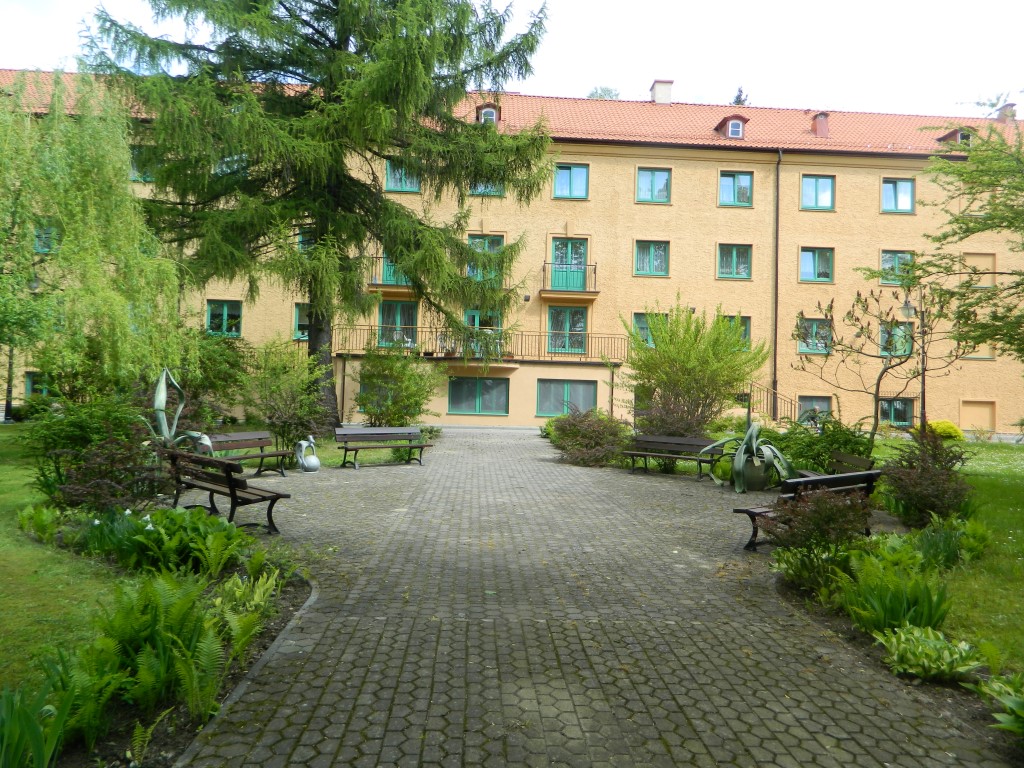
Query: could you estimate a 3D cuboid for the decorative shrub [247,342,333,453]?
[{"bbox_3d":[-4.553,0.382,15.263,1.772,2.555,1.600,2,-1,-17],"label":"decorative shrub"}]

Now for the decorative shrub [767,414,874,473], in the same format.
[{"bbox_3d":[6.104,1.283,14.605,1.850,1.281,1.650,1,-1,23],"label":"decorative shrub"}]

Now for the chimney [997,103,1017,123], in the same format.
[{"bbox_3d":[26.719,-14.628,39.917,0.820,1.050,0.760,2,-1,-3],"label":"chimney"}]

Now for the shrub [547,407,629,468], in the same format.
[{"bbox_3d":[1.769,1.177,16.707,1.852,1.292,1.750,2,-1,6],"label":"shrub"}]

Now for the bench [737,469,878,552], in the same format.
[{"bbox_3d":[3.198,1.334,7.827,2.015,0.775,0.642,2,-1,-40],"label":"bench"}]

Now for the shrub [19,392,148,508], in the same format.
[{"bbox_3d":[-5.844,0.866,10.108,1.550,1.362,1.450,2,-1,-30],"label":"shrub"}]

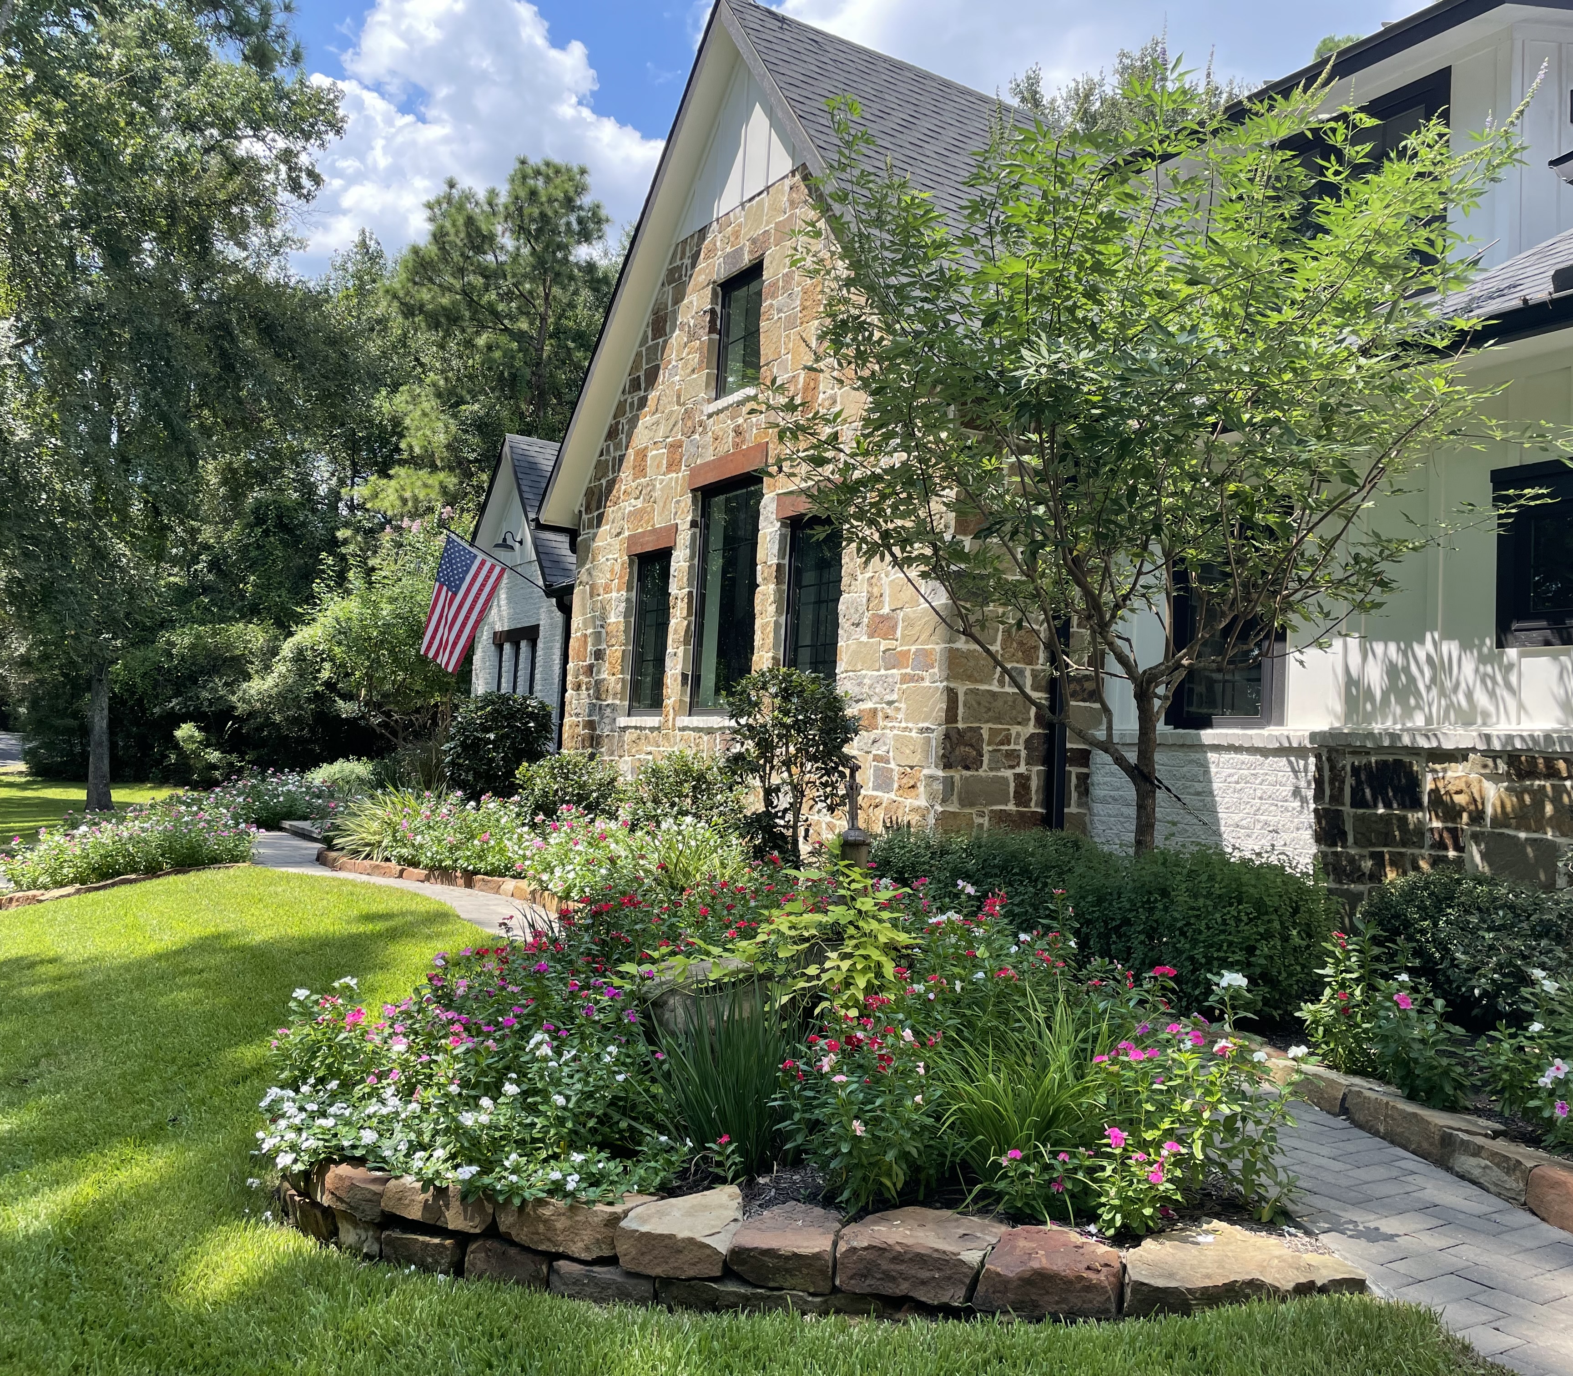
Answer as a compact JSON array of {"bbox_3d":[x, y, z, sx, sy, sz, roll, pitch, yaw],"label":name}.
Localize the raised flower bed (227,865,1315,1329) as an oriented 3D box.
[{"bbox_3d":[0.052,0.892,4.001,2.550,0.820,2.600,3,-4,0],"label":"raised flower bed"}]

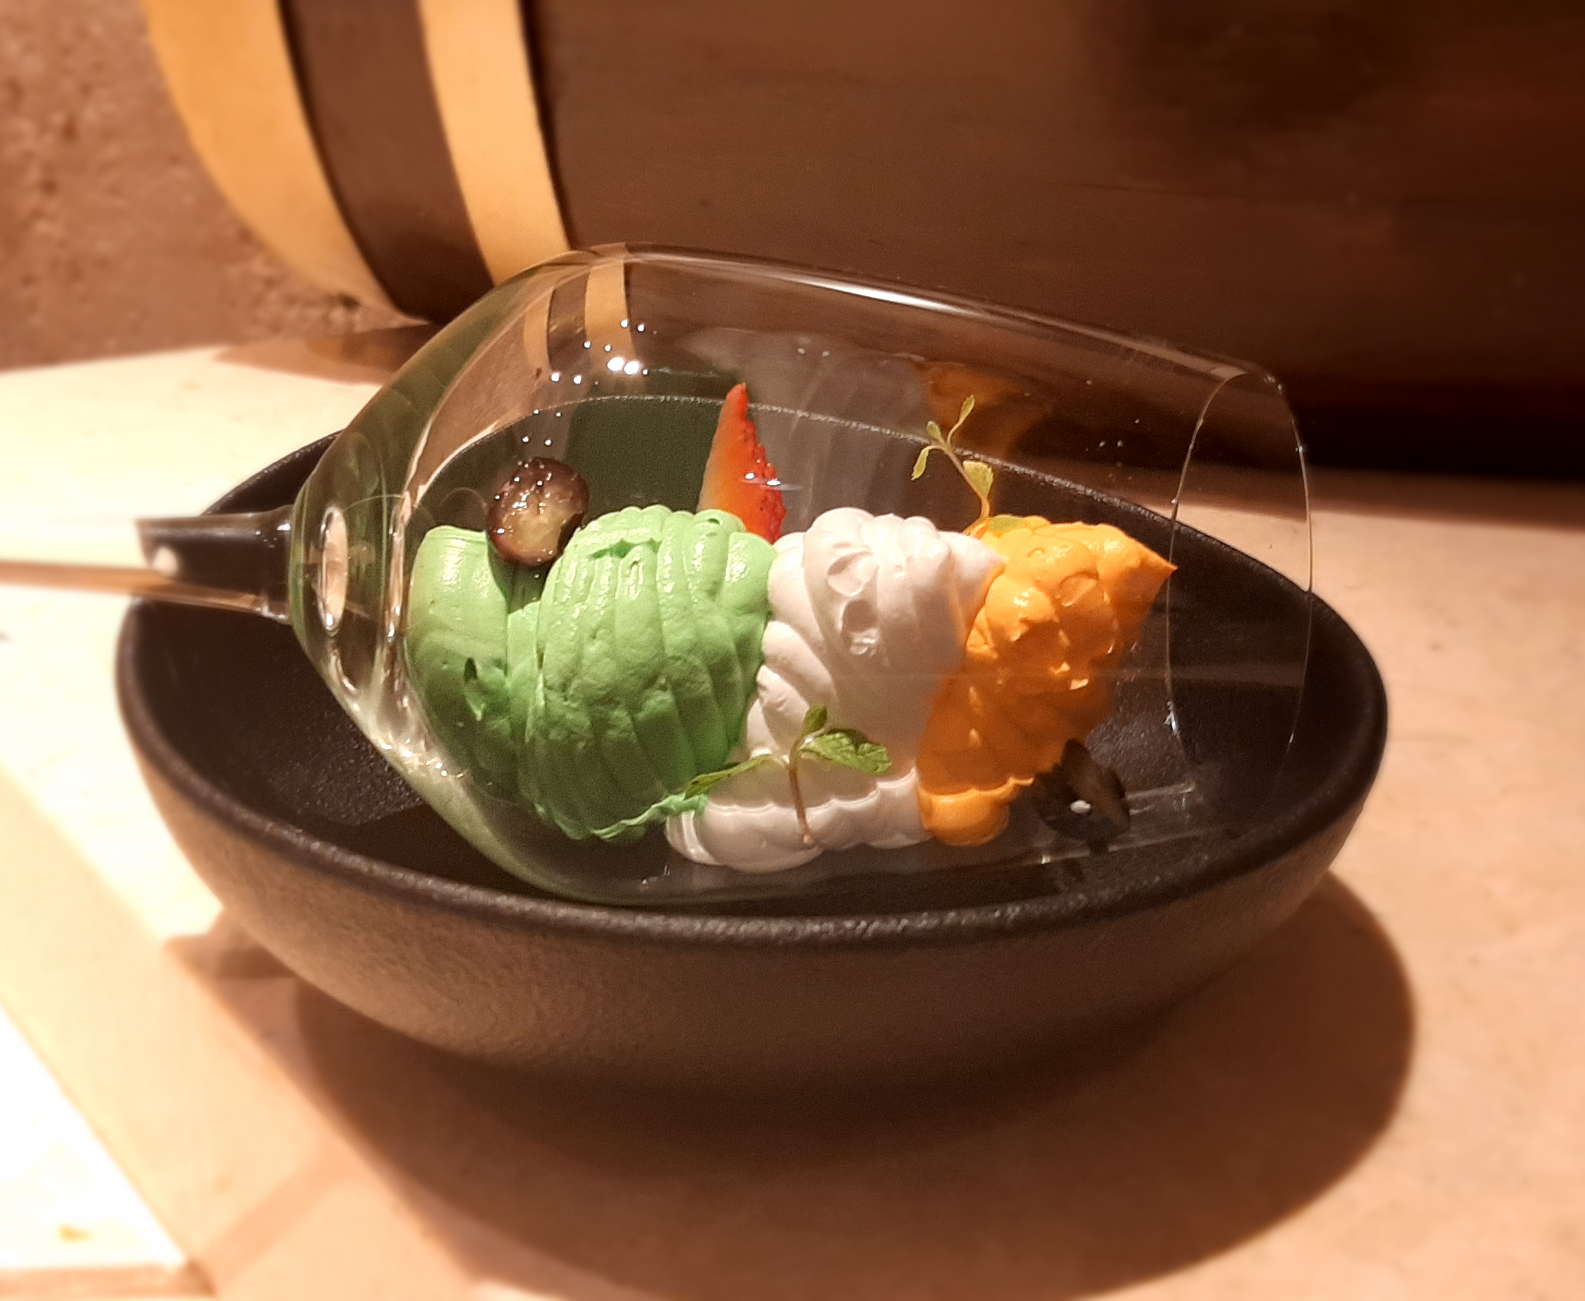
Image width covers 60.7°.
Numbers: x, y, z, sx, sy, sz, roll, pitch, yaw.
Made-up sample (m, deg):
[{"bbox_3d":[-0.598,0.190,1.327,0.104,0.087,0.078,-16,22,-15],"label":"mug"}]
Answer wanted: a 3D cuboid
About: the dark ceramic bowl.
[{"bbox_3d":[-0.007,0.014,0.224,0.186,0.055,0.186,5,25,0],"label":"dark ceramic bowl"}]

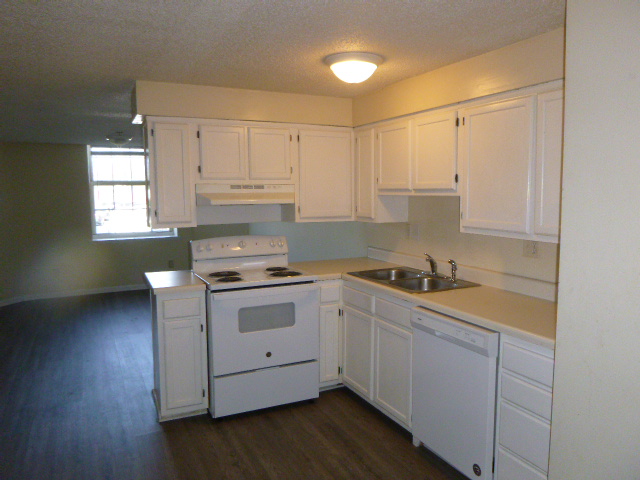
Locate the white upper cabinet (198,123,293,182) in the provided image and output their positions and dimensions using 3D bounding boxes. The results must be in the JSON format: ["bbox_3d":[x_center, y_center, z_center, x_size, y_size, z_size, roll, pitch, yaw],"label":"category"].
[{"bbox_3d":[-0.594,-0.646,3.489,0.754,0.456,0.316,-3,6,-25],"label":"white upper cabinet"}]

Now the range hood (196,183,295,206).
[{"bbox_3d":[-0.566,-0.341,3.465,0.754,0.146,0.440,-3,6,-25],"label":"range hood"}]

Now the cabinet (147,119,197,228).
[{"bbox_3d":[-1.073,-0.473,3.277,0.310,0.752,0.316,-3,6,-25],"label":"cabinet"}]

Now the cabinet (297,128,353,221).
[{"bbox_3d":[0.043,-0.508,3.639,0.457,0.684,0.020,-3,6,-25],"label":"cabinet"}]

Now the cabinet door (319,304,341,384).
[{"bbox_3d":[0.067,0.776,3.452,0.163,0.599,0.020,-3,6,-25],"label":"cabinet door"}]

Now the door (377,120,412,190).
[{"bbox_3d":[0.541,-0.584,3.301,0.032,0.453,0.406,-3,7,-26],"label":"door"}]

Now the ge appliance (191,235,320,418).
[{"bbox_3d":[-0.490,0.573,3.435,0.765,1.145,0.711,-3,6,-25],"label":"ge appliance"}]

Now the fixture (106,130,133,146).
[{"bbox_3d":[-2.408,-1.203,5.470,0.326,0.187,0.326,-3,6,-25],"label":"fixture"}]

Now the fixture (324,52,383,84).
[{"bbox_3d":[0.185,-0.946,2.575,0.332,0.137,0.332,0,6,0],"label":"fixture"}]

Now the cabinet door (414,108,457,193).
[{"bbox_3d":[0.728,-0.546,2.917,0.032,0.460,0.434,-3,7,-26],"label":"cabinet door"}]

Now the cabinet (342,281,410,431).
[{"bbox_3d":[0.615,0.734,3.236,0.577,0.853,0.872,-3,6,-25],"label":"cabinet"}]

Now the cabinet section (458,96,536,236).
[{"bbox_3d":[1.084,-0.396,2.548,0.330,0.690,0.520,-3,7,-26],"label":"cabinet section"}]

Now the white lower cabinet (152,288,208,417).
[{"bbox_3d":[-0.995,0.746,3.206,0.321,0.853,0.490,-3,6,-25],"label":"white lower cabinet"}]

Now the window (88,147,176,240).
[{"bbox_3d":[-2.860,-0.720,7.044,1.258,1.411,0.109,-3,6,-25],"label":"window"}]

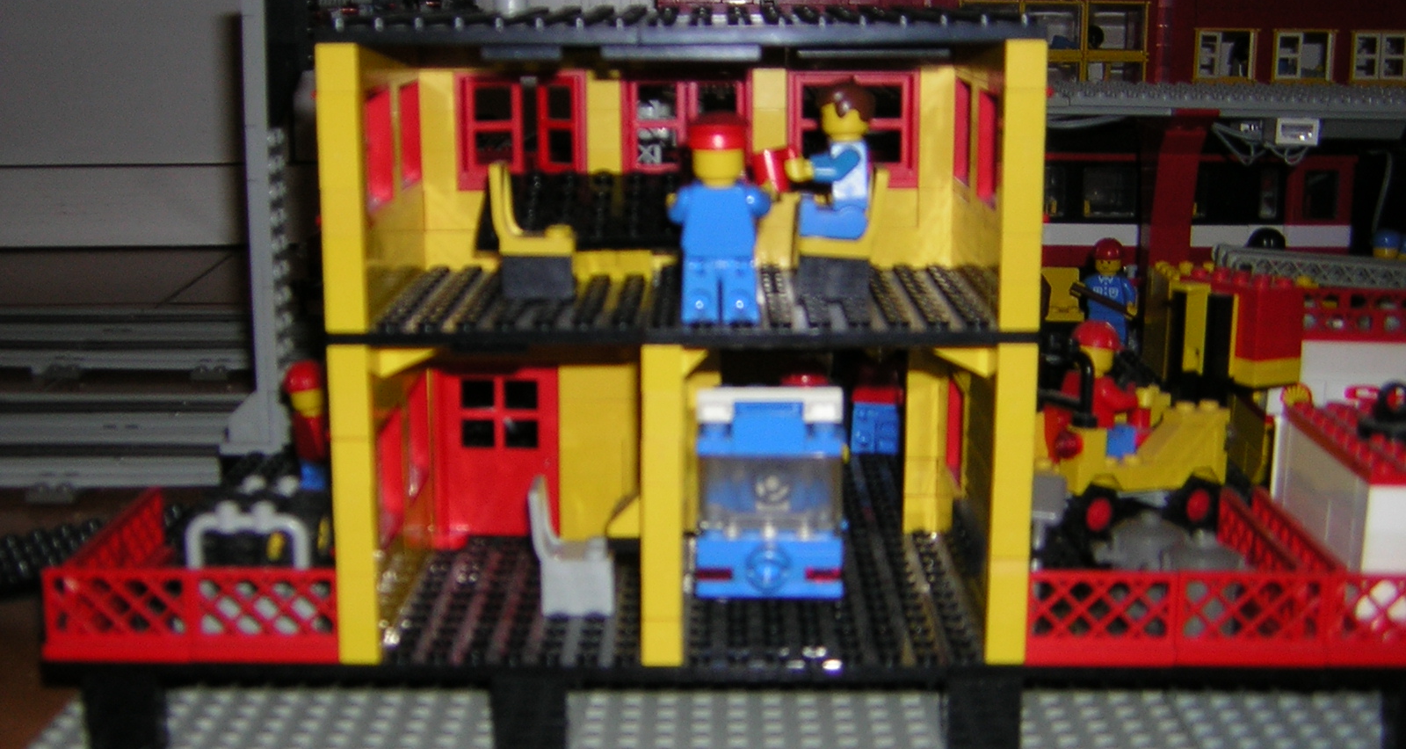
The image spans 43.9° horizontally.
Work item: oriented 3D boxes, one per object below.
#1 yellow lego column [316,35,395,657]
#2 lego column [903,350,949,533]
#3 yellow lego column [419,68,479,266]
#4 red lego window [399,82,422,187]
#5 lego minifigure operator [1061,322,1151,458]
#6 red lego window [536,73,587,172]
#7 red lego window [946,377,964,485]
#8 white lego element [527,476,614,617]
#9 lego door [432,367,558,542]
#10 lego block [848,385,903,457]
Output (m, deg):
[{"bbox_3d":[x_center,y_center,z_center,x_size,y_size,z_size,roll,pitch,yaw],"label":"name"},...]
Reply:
[{"bbox_3d":[-0.072,-0.003,0.357,0.008,0.129,0.009,0,12,0],"label":"yellow lego column"},{"bbox_3d":[0.057,0.007,0.450,0.009,0.067,0.009,0,12,0],"label":"lego column"},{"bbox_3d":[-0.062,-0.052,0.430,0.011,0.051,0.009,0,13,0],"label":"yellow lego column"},{"bbox_3d":[-0.072,-0.055,0.408,0.008,0.029,0.031,0,13,0],"label":"red lego window"},{"bbox_3d":[0.107,0.003,0.460,0.021,0.034,0.022,-5,14,-19],"label":"lego minifigure operator"},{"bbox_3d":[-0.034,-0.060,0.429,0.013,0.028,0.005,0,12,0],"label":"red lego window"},{"bbox_3d":[0.064,0.014,0.422,0.008,0.029,0.031,0,13,0],"label":"red lego window"},{"bbox_3d":[-0.029,0.039,0.397,0.018,0.029,0.016,0,12,0],"label":"white lego element"},{"bbox_3d":[-0.052,0.020,0.437,0.032,0.046,0.007,0,11,0],"label":"lego door"},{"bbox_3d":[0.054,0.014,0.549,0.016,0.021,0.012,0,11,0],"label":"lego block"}]

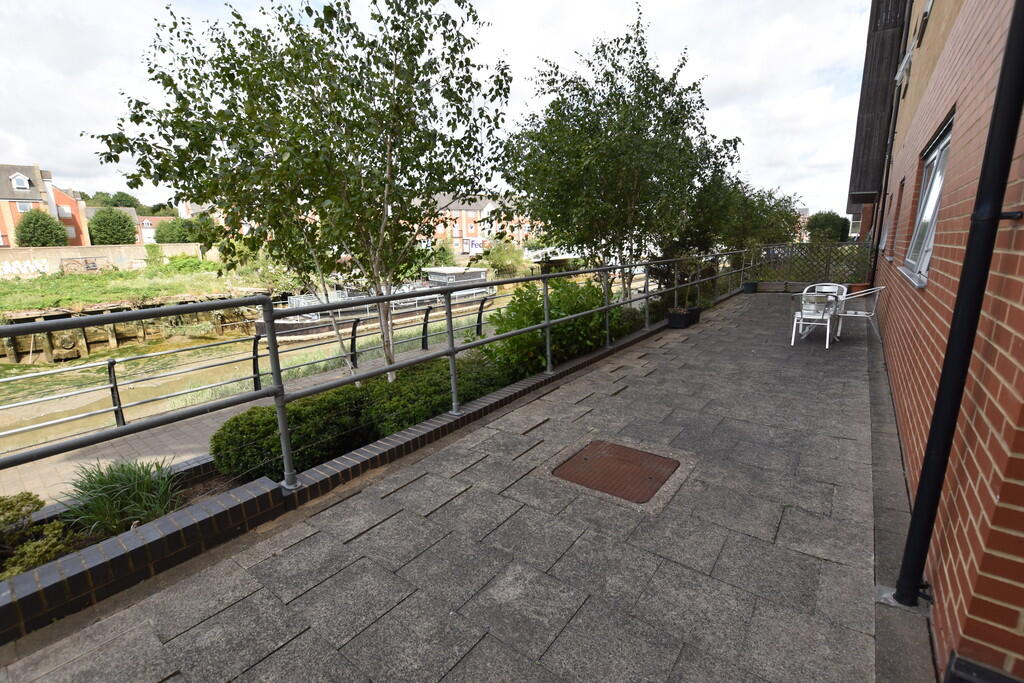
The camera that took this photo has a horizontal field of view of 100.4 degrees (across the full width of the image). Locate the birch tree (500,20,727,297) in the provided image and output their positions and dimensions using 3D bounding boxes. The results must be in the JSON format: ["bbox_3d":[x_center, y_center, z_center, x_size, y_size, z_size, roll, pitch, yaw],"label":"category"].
[{"bbox_3d":[1.570,-2.552,6.598,3.300,4.900,3.400,8,16,38],"label":"birch tree"}]

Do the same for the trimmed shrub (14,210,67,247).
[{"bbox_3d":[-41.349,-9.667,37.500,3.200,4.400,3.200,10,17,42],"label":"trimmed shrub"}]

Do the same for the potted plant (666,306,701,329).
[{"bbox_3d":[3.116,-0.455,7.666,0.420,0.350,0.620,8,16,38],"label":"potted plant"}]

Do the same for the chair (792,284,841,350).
[{"bbox_3d":[4.169,-0.346,5.870,0.550,0.780,0.580,8,16,38],"label":"chair"}]

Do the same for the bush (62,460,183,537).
[{"bbox_3d":[-2.127,0.821,2.320,0.480,0.350,0.500,8,16,38],"label":"bush"}]

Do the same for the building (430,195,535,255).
[{"bbox_3d":[-4.963,-21.113,77.000,20.000,11.200,9.500,-4,12,-12],"label":"building"}]

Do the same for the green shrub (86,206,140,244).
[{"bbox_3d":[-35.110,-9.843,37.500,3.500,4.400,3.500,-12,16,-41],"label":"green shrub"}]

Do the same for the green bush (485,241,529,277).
[{"bbox_3d":[-0.580,-8.753,45.000,4.500,3.800,4.000,-2,12,0],"label":"green bush"}]

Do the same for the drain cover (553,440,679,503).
[{"bbox_3d":[0.711,0.869,2.911,0.640,0.030,0.610,8,16,38],"label":"drain cover"}]

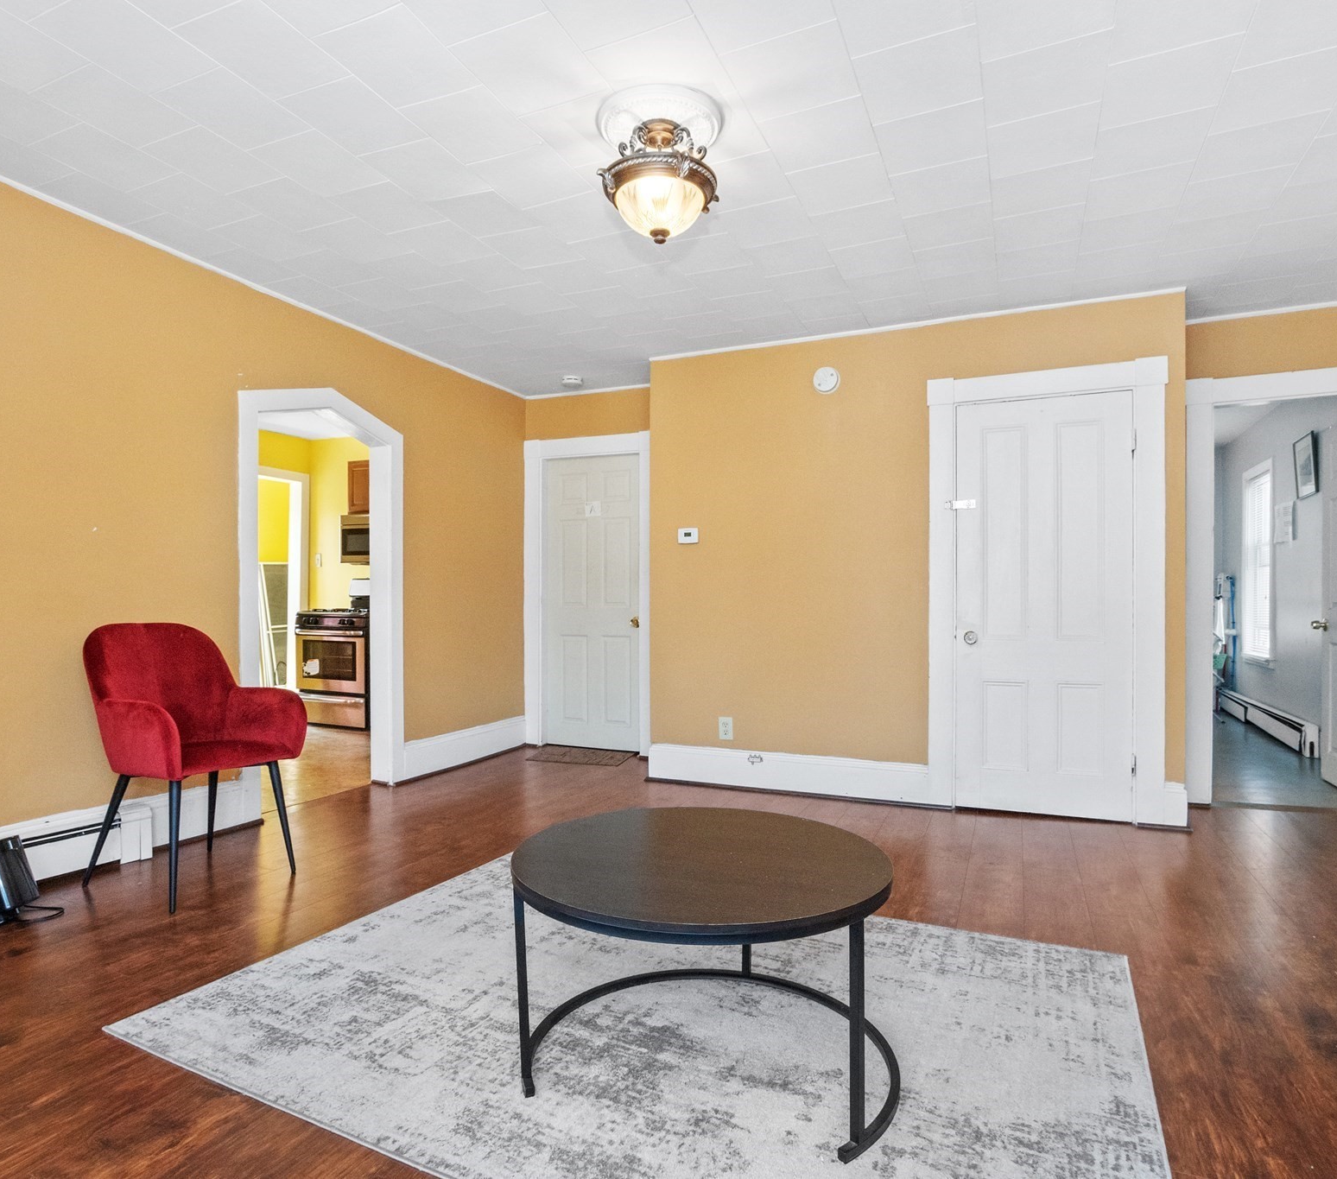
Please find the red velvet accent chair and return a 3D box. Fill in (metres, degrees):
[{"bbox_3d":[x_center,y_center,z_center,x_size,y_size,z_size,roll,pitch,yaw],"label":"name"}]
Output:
[{"bbox_3d":[-1.696,0.576,2.633,0.580,0.890,0.550,0,-1,24],"label":"red velvet accent chair"}]

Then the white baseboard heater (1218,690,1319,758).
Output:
[{"bbox_3d":[4.691,1.022,5.834,0.075,0.215,2.150,0,-1,24],"label":"white baseboard heater"}]

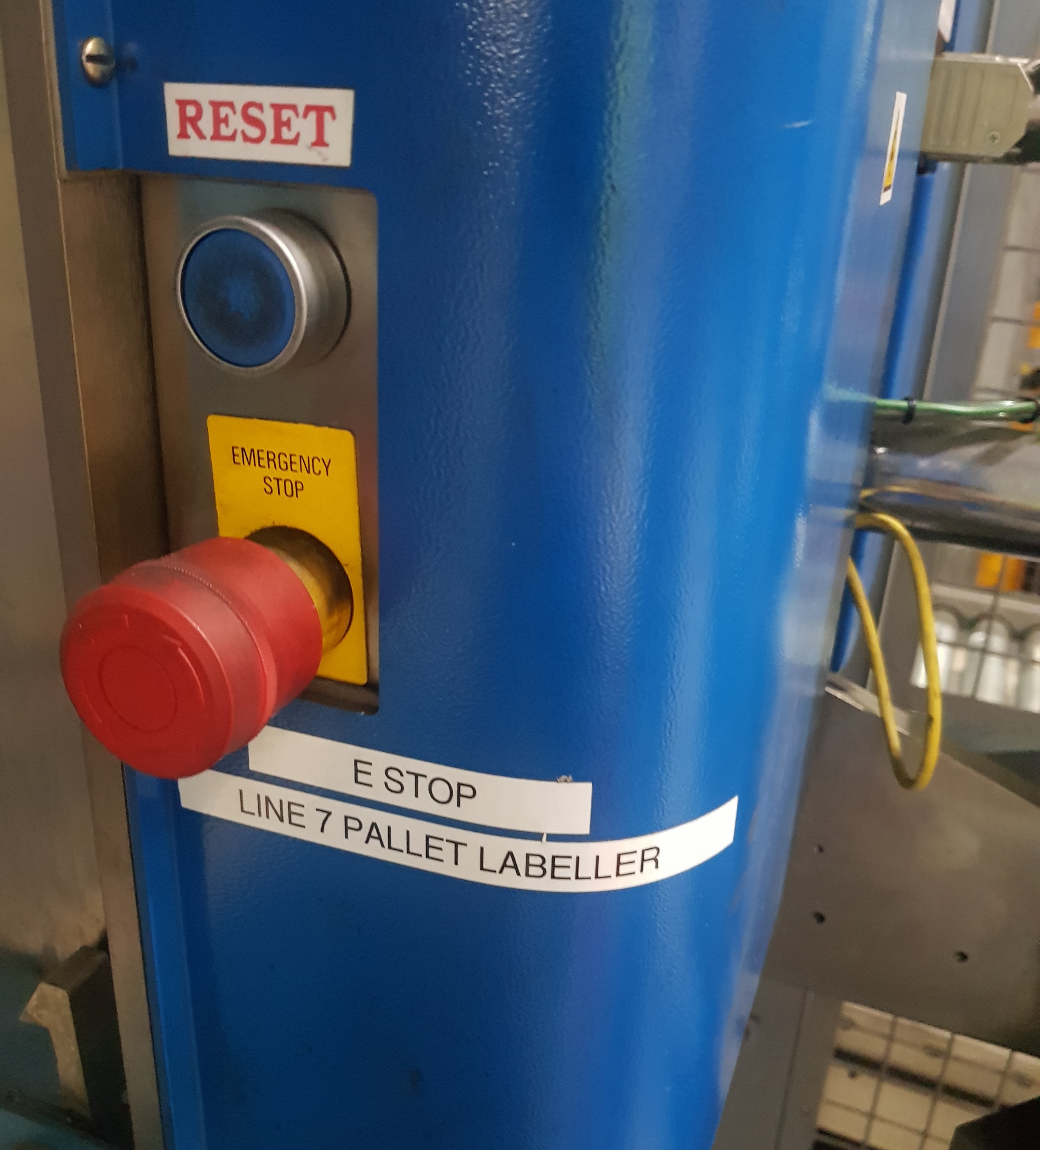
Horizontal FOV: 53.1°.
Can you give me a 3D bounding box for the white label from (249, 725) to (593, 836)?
[{"bbox_3d":[-0.023,0.043,0.217,0.077,0.012,0.004,8,22,12],"label":"white label"}]

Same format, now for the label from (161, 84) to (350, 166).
[{"bbox_3d":[-0.045,-0.077,0.177,0.036,0.012,0.001,10,23,16],"label":"label"}]

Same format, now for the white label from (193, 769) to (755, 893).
[{"bbox_3d":[-0.015,0.056,0.227,0.127,0.012,0.022,3,22,1],"label":"white label"}]

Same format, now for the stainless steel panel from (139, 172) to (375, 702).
[{"bbox_3d":[-0.051,-0.025,0.206,0.050,0.100,0.004,10,23,16],"label":"stainless steel panel"}]

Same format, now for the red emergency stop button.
[{"bbox_3d":[-0.059,0.015,0.189,0.036,0.036,0.031,10,23,16],"label":"red emergency stop button"}]

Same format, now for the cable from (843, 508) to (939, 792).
[{"bbox_3d":[0.118,0.024,0.330,0.030,0.088,0.050,10,23,16],"label":"cable"}]

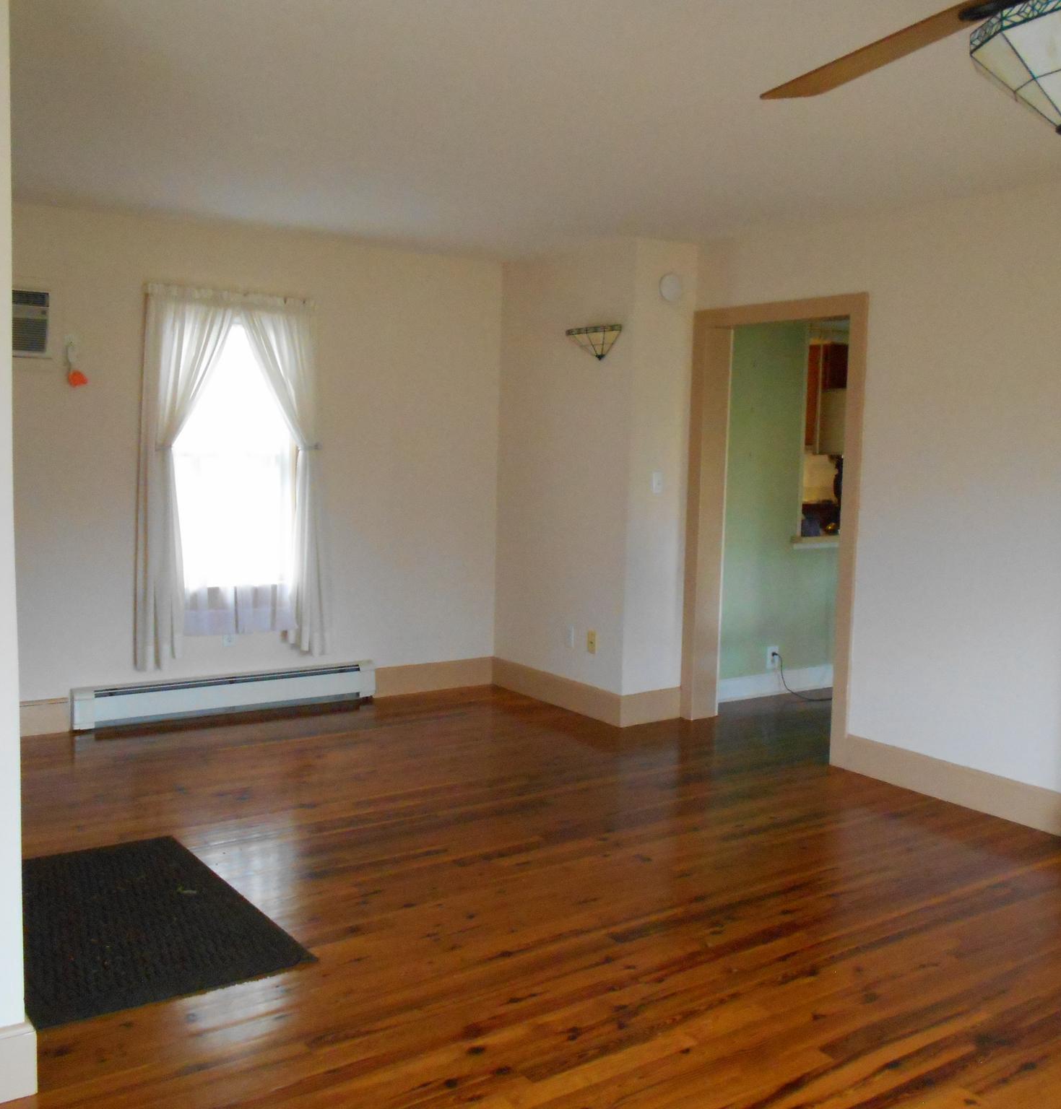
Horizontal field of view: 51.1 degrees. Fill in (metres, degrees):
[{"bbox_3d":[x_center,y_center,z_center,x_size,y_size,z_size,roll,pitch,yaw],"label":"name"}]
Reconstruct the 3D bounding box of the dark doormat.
[{"bbox_3d":[-1.296,1.064,3.242,0.908,0.010,1.181,-2,6,-35],"label":"dark doormat"}]

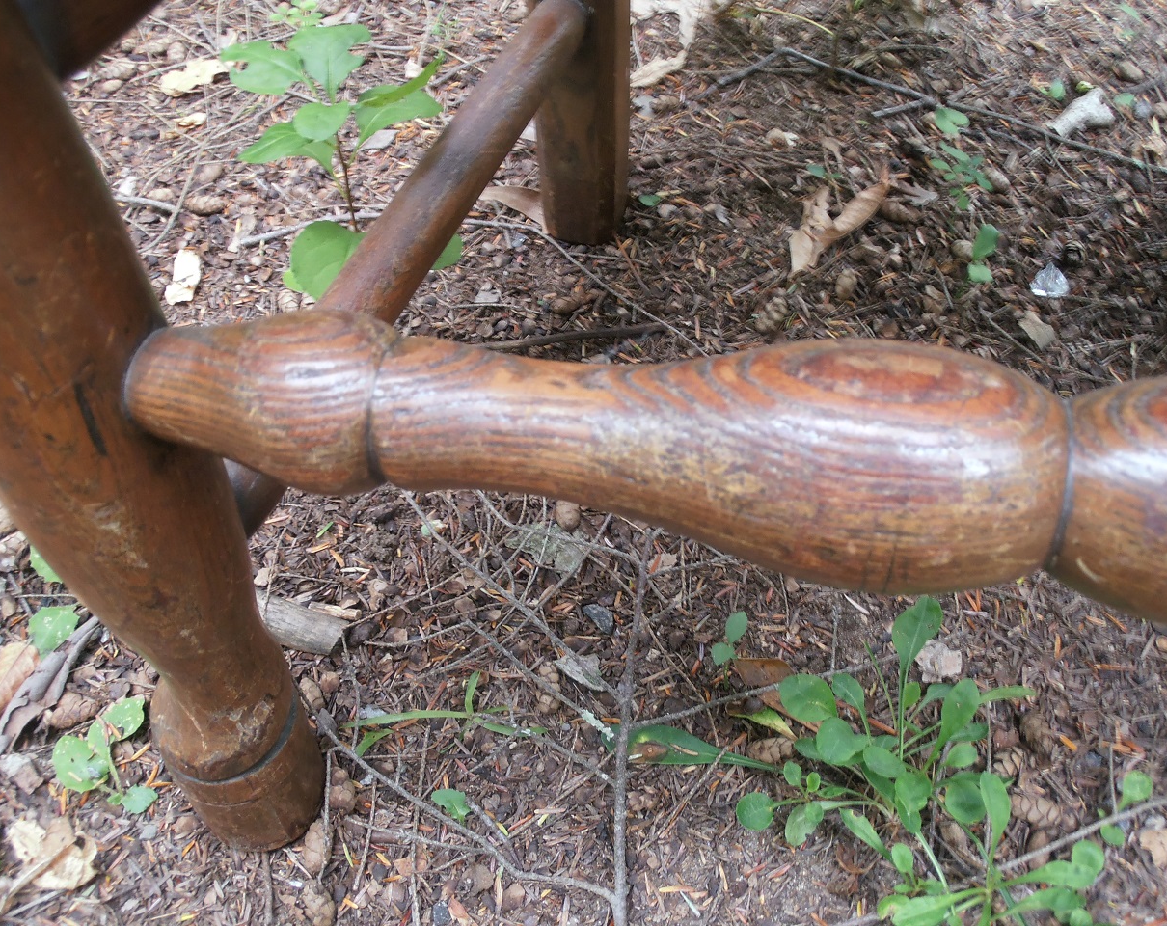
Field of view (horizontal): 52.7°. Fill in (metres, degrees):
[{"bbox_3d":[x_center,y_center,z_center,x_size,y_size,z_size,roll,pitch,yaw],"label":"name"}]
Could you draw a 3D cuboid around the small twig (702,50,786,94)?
[{"bbox_3d":[0.107,-0.261,0.789,0.007,0.006,0.082,35,55,29],"label":"small twig"}]

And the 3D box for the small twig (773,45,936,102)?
[{"bbox_3d":[0.182,-0.260,0.787,0.119,0.006,0.006,29,53,25],"label":"small twig"}]

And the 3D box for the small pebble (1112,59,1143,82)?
[{"bbox_3d":[0.347,-0.250,0.750,0.019,0.011,0.013,31,54,25],"label":"small pebble"}]

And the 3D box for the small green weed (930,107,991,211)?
[{"bbox_3d":[0.214,-0.174,0.677,0.037,0.038,0.083,0,44,0],"label":"small green weed"}]

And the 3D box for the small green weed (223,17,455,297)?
[{"bbox_3d":[-0.119,-0.146,0.596,0.106,0.110,0.092,0,44,0],"label":"small green weed"}]

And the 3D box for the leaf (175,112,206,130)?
[{"bbox_3d":[-0.238,-0.208,0.716,0.018,0.006,0.010,-26,53,-22],"label":"leaf"}]

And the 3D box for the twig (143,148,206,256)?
[{"bbox_3d":[-0.223,-0.150,0.662,0.013,0.006,0.104,5,48,5],"label":"twig"}]

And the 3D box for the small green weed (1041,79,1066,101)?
[{"bbox_3d":[0.294,-0.233,0.733,0.015,0.013,0.011,22,51,19],"label":"small green weed"}]

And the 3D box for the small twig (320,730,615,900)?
[{"bbox_3d":[-0.045,0.123,0.390,0.118,0.011,0.033,23,48,22],"label":"small twig"}]

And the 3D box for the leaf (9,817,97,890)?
[{"bbox_3d":[-0.175,0.128,0.386,0.029,0.010,0.024,0,44,0],"label":"leaf"}]

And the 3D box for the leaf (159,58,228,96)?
[{"bbox_3d":[-0.262,-0.259,0.785,0.046,0.012,0.032,-26,50,-24],"label":"leaf"}]

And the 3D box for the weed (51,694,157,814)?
[{"bbox_3d":[-0.162,0.102,0.406,0.037,0.020,0.033,0,44,0],"label":"weed"}]

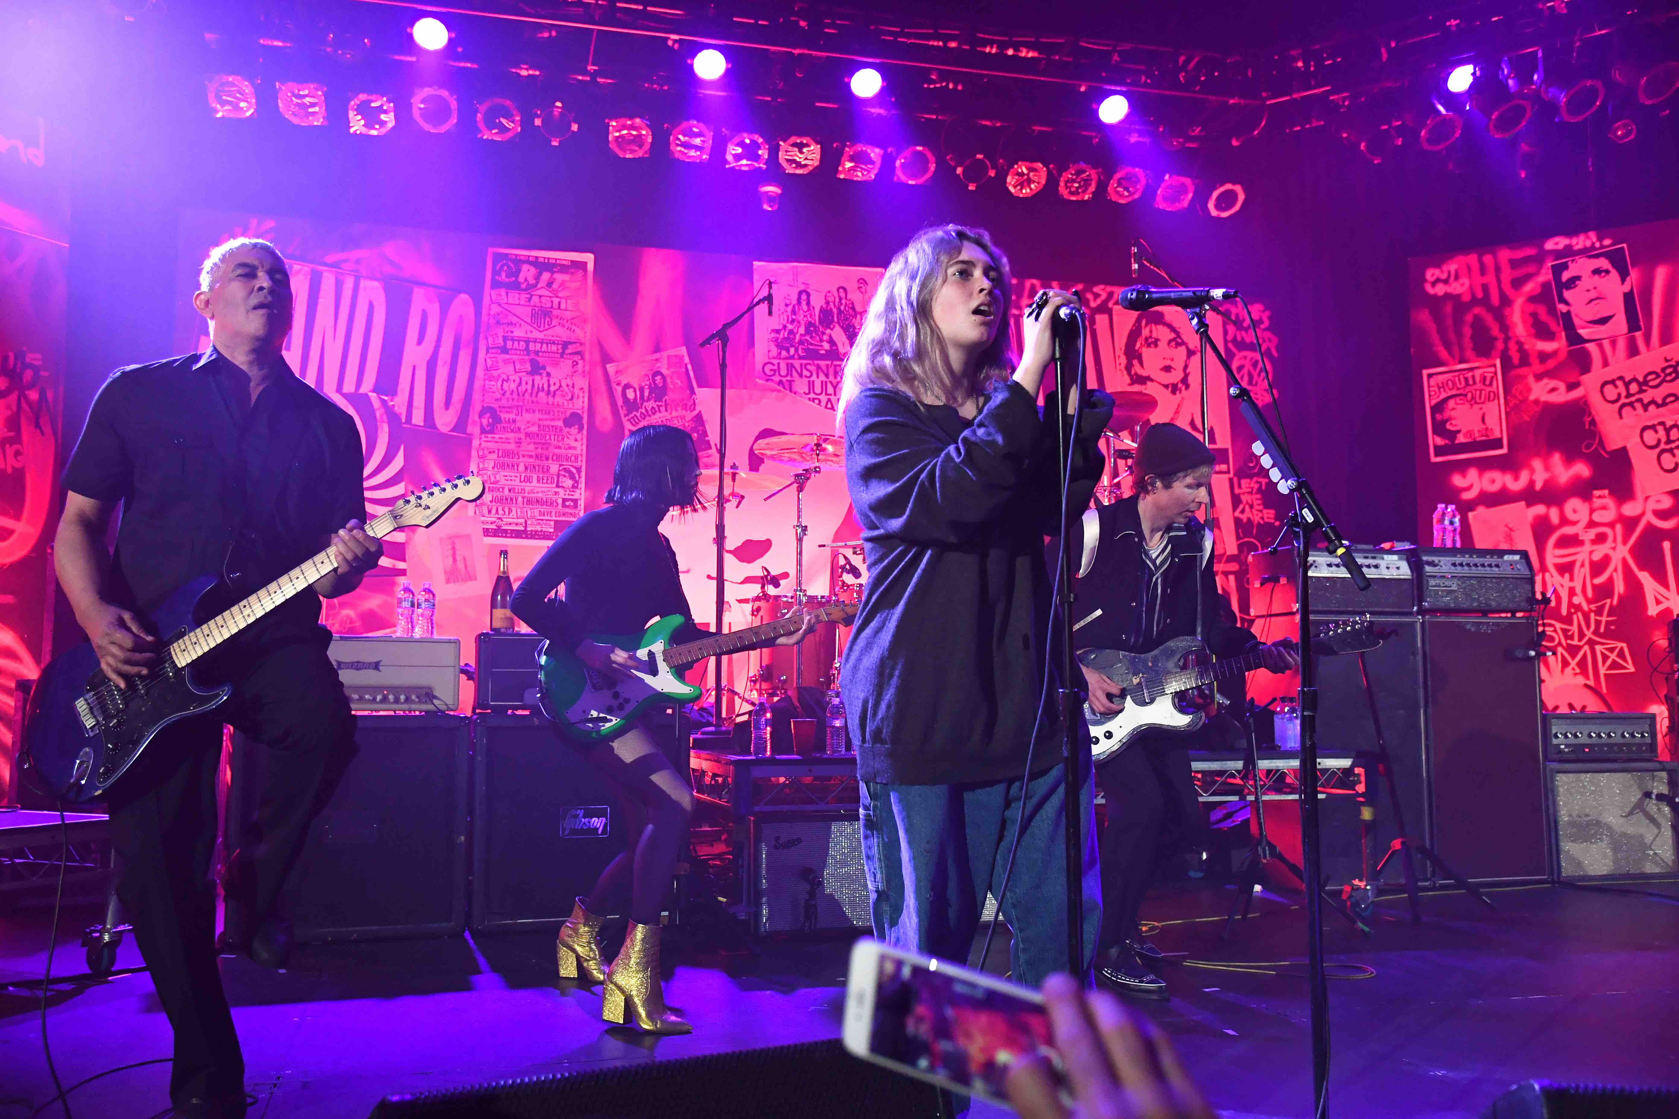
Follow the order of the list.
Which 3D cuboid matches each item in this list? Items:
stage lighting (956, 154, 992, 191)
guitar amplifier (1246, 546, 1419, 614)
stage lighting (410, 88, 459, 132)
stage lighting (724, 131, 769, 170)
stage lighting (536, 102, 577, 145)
[{"bbox_3d":[0.802,-2.429,8.966,0.250,0.250,0.300,1,26,-7],"label":"stage lighting"},{"bbox_3d":[2.339,0.110,6.832,0.610,0.300,0.350,1,-6,-14],"label":"guitar amplifier"},{"bbox_3d":[-2.292,-2.569,8.206,0.260,0.260,0.340,1,22,-16],"label":"stage lighting"},{"bbox_3d":[-0.577,-2.544,8.767,0.260,0.300,0.260,1,-47,-15],"label":"stage lighting"},{"bbox_3d":[-1.634,-2.535,8.315,0.250,0.250,0.300,1,25,-14],"label":"stage lighting"}]

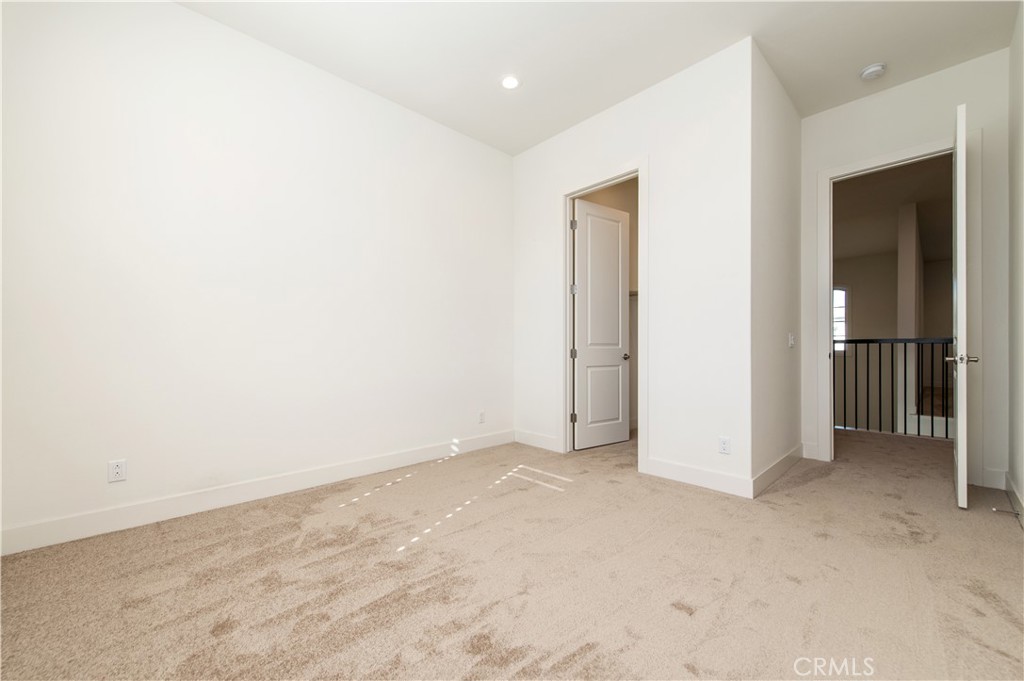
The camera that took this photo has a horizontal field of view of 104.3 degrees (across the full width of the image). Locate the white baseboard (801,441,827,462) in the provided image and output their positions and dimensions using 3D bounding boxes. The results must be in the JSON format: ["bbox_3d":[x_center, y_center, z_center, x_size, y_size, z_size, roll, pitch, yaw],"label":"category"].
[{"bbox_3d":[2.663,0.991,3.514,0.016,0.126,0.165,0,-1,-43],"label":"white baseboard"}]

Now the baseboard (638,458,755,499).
[{"bbox_3d":[1.315,0.983,2.895,0.016,0.126,0.798,0,-1,-43],"label":"baseboard"}]

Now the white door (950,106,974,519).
[{"bbox_3d":[2.973,-0.196,2.636,0.762,2.420,0.037,0,-1,-43],"label":"white door"}]

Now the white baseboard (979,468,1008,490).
[{"bbox_3d":[3.361,0.974,2.774,0.016,0.126,0.133,0,-1,-43],"label":"white baseboard"}]

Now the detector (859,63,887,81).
[{"bbox_3d":[2.668,-1.979,2.945,0.140,0.040,0.140,0,-1,-43],"label":"detector"}]

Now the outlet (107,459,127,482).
[{"bbox_3d":[-2.165,0.720,2.186,0.070,0.115,0.008,0,-1,-43],"label":"outlet"}]

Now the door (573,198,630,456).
[{"bbox_3d":[0.920,-0.147,4.032,0.762,2.420,0.037,0,0,-32],"label":"door"}]

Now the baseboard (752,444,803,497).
[{"bbox_3d":[2.095,0.984,3.092,1.422,0.126,0.016,0,-1,-43],"label":"baseboard"}]

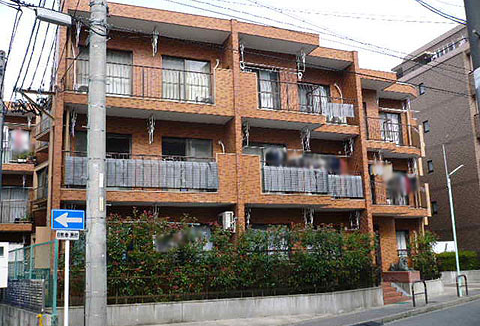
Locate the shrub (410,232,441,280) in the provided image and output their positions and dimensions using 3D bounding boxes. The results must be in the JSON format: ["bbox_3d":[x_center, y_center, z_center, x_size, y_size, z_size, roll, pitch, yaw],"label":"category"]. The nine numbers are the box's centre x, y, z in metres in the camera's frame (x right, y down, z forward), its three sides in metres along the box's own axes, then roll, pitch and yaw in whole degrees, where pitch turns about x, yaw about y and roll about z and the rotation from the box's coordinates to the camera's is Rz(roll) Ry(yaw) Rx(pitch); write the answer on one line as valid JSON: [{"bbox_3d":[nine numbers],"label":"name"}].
[{"bbox_3d":[6.360,3.182,16.758,0.850,1.650,0.800,2,-12,-20],"label":"shrub"}]

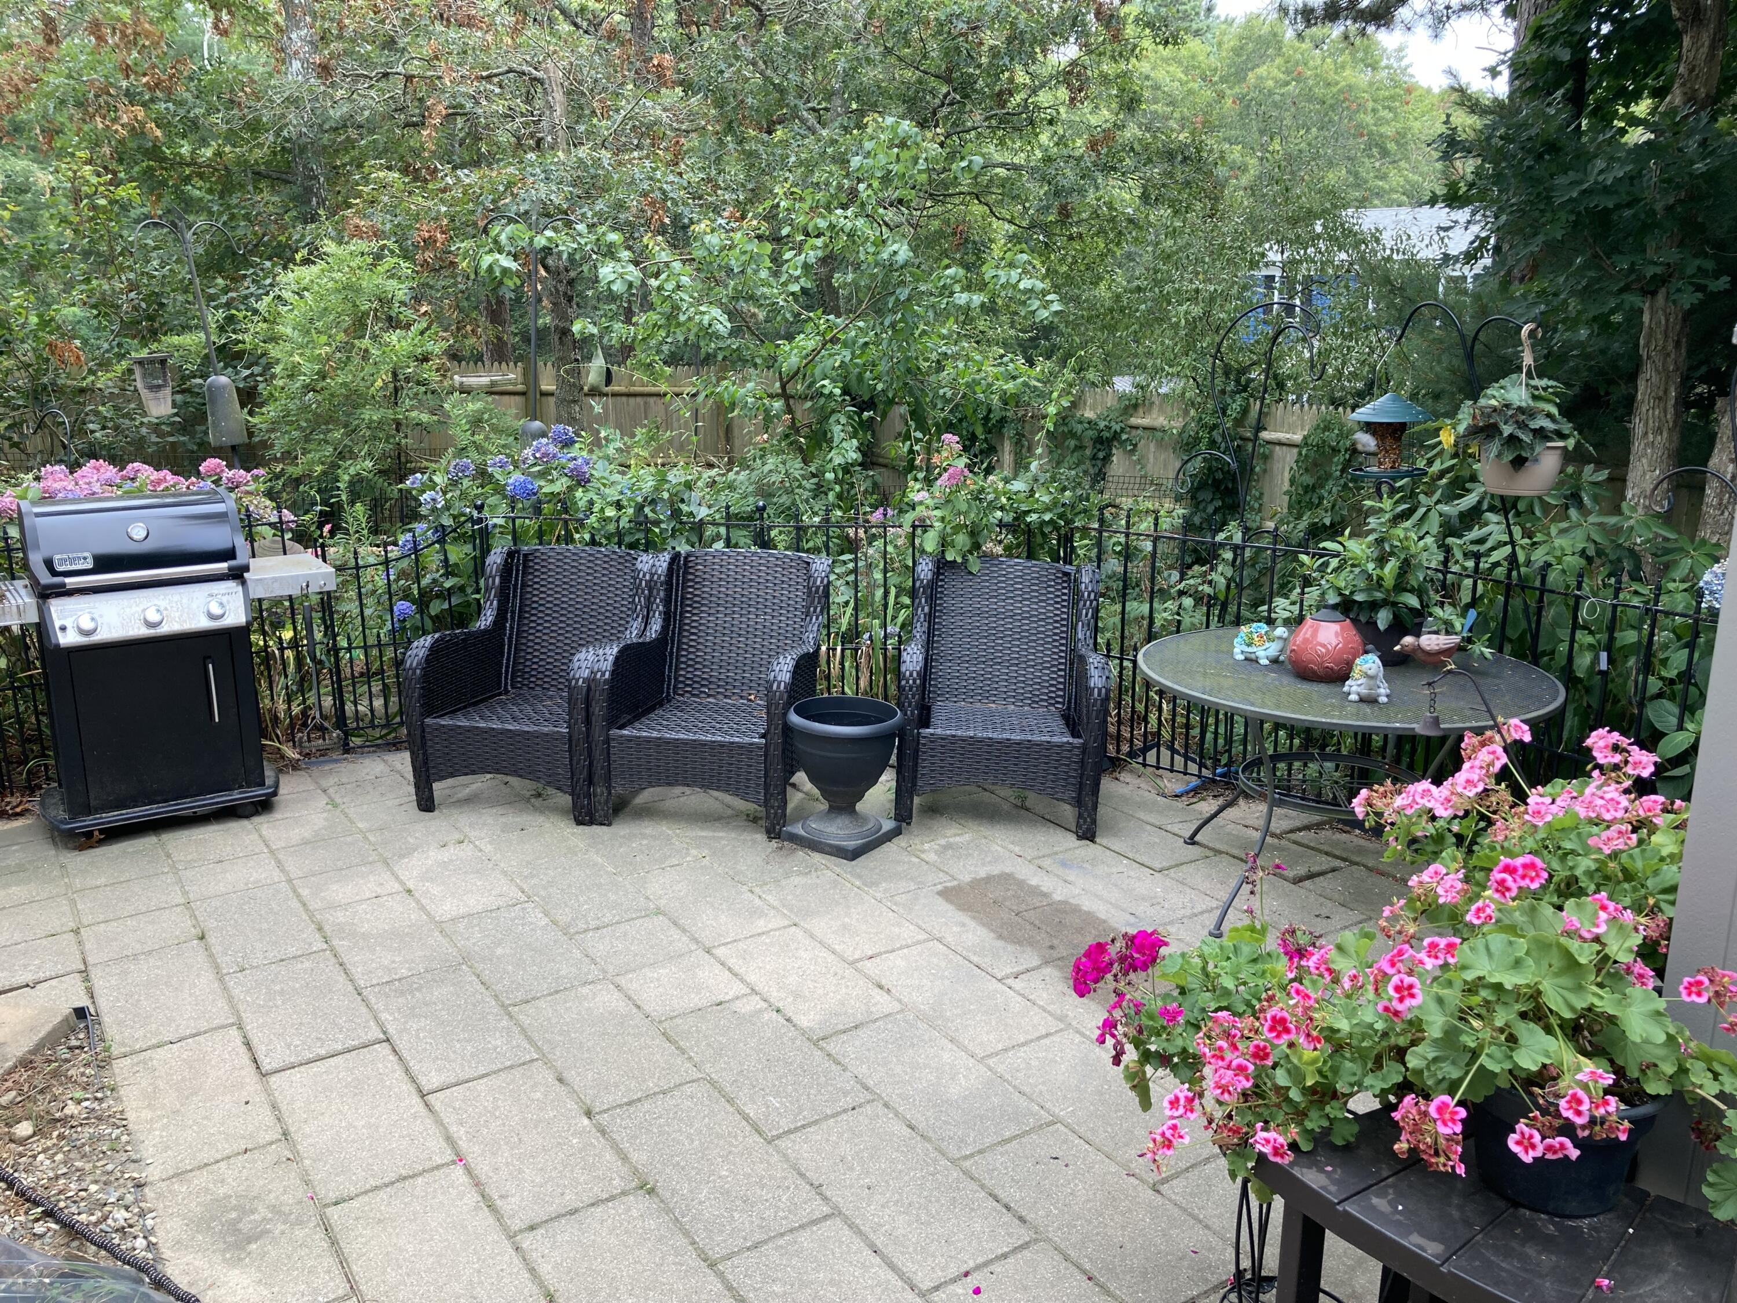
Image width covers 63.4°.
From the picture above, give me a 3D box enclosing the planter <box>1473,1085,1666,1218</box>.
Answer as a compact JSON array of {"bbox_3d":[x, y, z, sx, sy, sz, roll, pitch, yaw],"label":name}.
[{"bbox_3d":[1.119,0.766,2.274,0.288,0.200,0.288,8,17,28],"label":"planter"}]

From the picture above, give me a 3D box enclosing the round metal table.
[{"bbox_3d":[1.478,0.417,4.461,1.220,0.750,1.220,5,16,19],"label":"round metal table"}]

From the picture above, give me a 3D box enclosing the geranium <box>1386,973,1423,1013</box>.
[{"bbox_3d":[0.847,0.540,2.220,0.058,0.061,0.040,6,16,22],"label":"geranium"}]

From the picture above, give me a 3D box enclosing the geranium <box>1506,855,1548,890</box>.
[{"bbox_3d":[1.083,0.362,2.310,0.071,0.058,0.050,7,16,26],"label":"geranium"}]

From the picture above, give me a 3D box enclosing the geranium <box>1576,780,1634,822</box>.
[{"bbox_3d":[1.450,0.296,2.770,0.114,0.086,0.090,8,17,28],"label":"geranium"}]

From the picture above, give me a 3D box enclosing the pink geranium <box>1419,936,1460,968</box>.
[{"bbox_3d":[0.931,0.491,2.290,0.068,0.056,0.045,6,16,23],"label":"pink geranium"}]

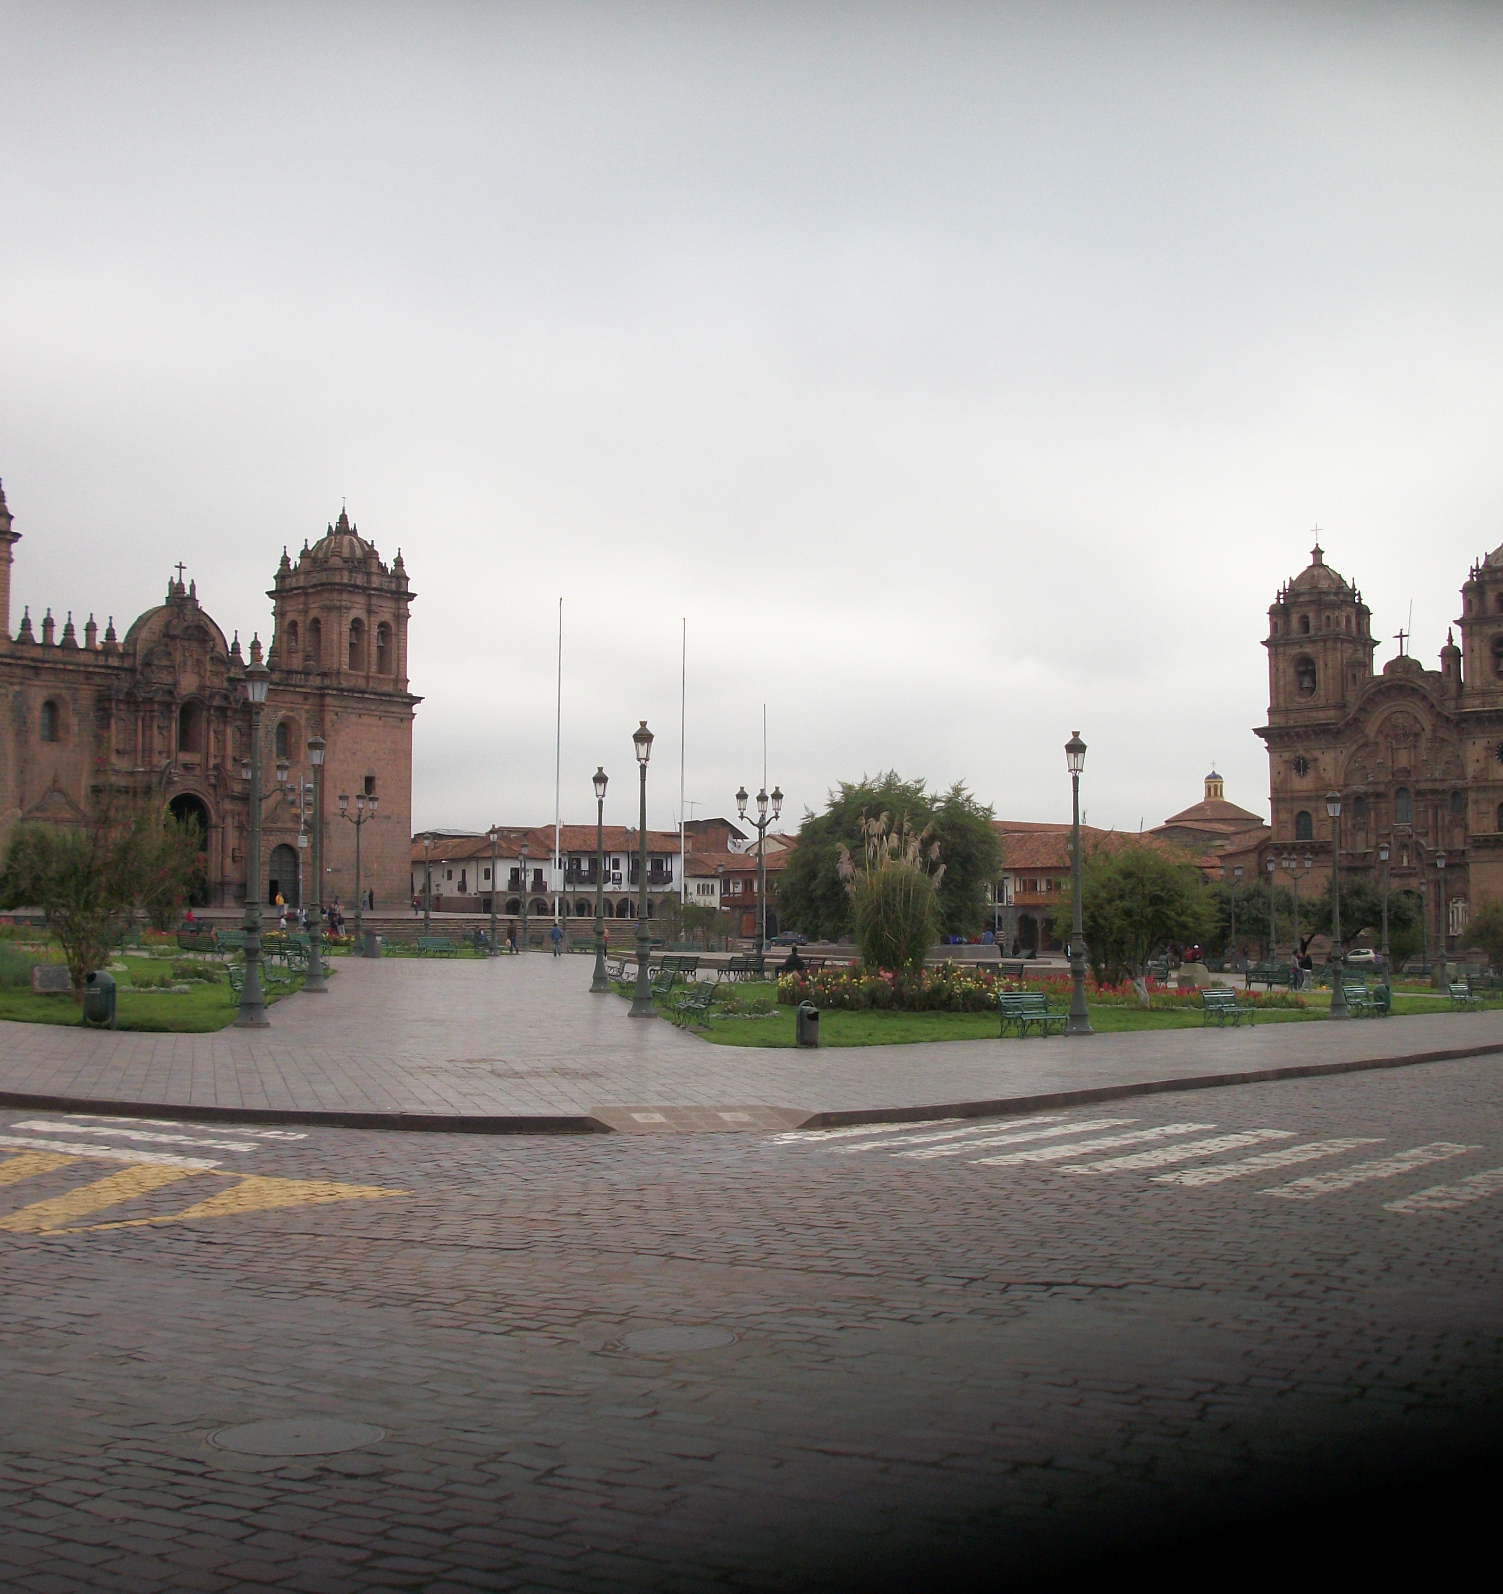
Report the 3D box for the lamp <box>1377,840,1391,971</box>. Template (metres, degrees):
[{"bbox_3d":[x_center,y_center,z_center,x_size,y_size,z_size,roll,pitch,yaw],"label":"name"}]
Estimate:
[{"bbox_3d":[23.356,4.506,79.179,0.530,5.650,0.530,0,-3,0],"label":"lamp"}]

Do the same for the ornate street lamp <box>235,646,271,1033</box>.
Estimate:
[{"bbox_3d":[-7.502,0.638,32.482,0.530,5.650,0.530,0,-3,0],"label":"ornate street lamp"}]

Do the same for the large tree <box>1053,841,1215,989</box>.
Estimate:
[{"bbox_3d":[10.257,3.437,57.590,4.450,4.340,4.200,0,-3,0],"label":"large tree"}]

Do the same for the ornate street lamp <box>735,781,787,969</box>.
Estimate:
[{"bbox_3d":[0.344,2.898,73.758,1.600,6.550,1.450,0,-3,0],"label":"ornate street lamp"}]

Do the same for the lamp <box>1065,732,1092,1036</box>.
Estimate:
[{"bbox_3d":[6.127,1.592,40.093,0.530,5.650,0.530,0,-3,0],"label":"lamp"}]

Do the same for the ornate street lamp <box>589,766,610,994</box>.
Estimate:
[{"bbox_3d":[-3.756,2.070,53.797,0.530,5.650,0.530,0,-3,0],"label":"ornate street lamp"}]

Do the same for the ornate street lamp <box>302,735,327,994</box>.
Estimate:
[{"bbox_3d":[-9.578,1.476,47.489,0.530,5.650,0.530,0,-3,0],"label":"ornate street lamp"}]

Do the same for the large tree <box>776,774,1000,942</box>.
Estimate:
[{"bbox_3d":[7.730,3.912,122.000,12.630,10.460,11.500,0,-3,0],"label":"large tree"}]

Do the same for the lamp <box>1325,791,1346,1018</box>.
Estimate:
[{"bbox_3d":[14.583,2.675,53.440,0.530,5.650,0.530,0,-3,0],"label":"lamp"}]

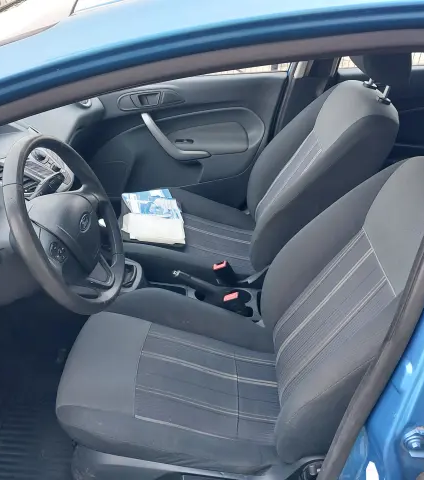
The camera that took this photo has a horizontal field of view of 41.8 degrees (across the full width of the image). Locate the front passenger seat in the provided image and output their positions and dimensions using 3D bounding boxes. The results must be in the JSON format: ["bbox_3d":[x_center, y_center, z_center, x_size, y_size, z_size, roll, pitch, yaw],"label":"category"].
[{"bbox_3d":[0.142,-0.240,1.731,0.850,0.905,0.510,3,30,3],"label":"front passenger seat"}]

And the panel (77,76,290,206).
[{"bbox_3d":[-0.146,-0.362,2.054,0.810,0.540,0.110,3,30,3],"label":"panel"}]

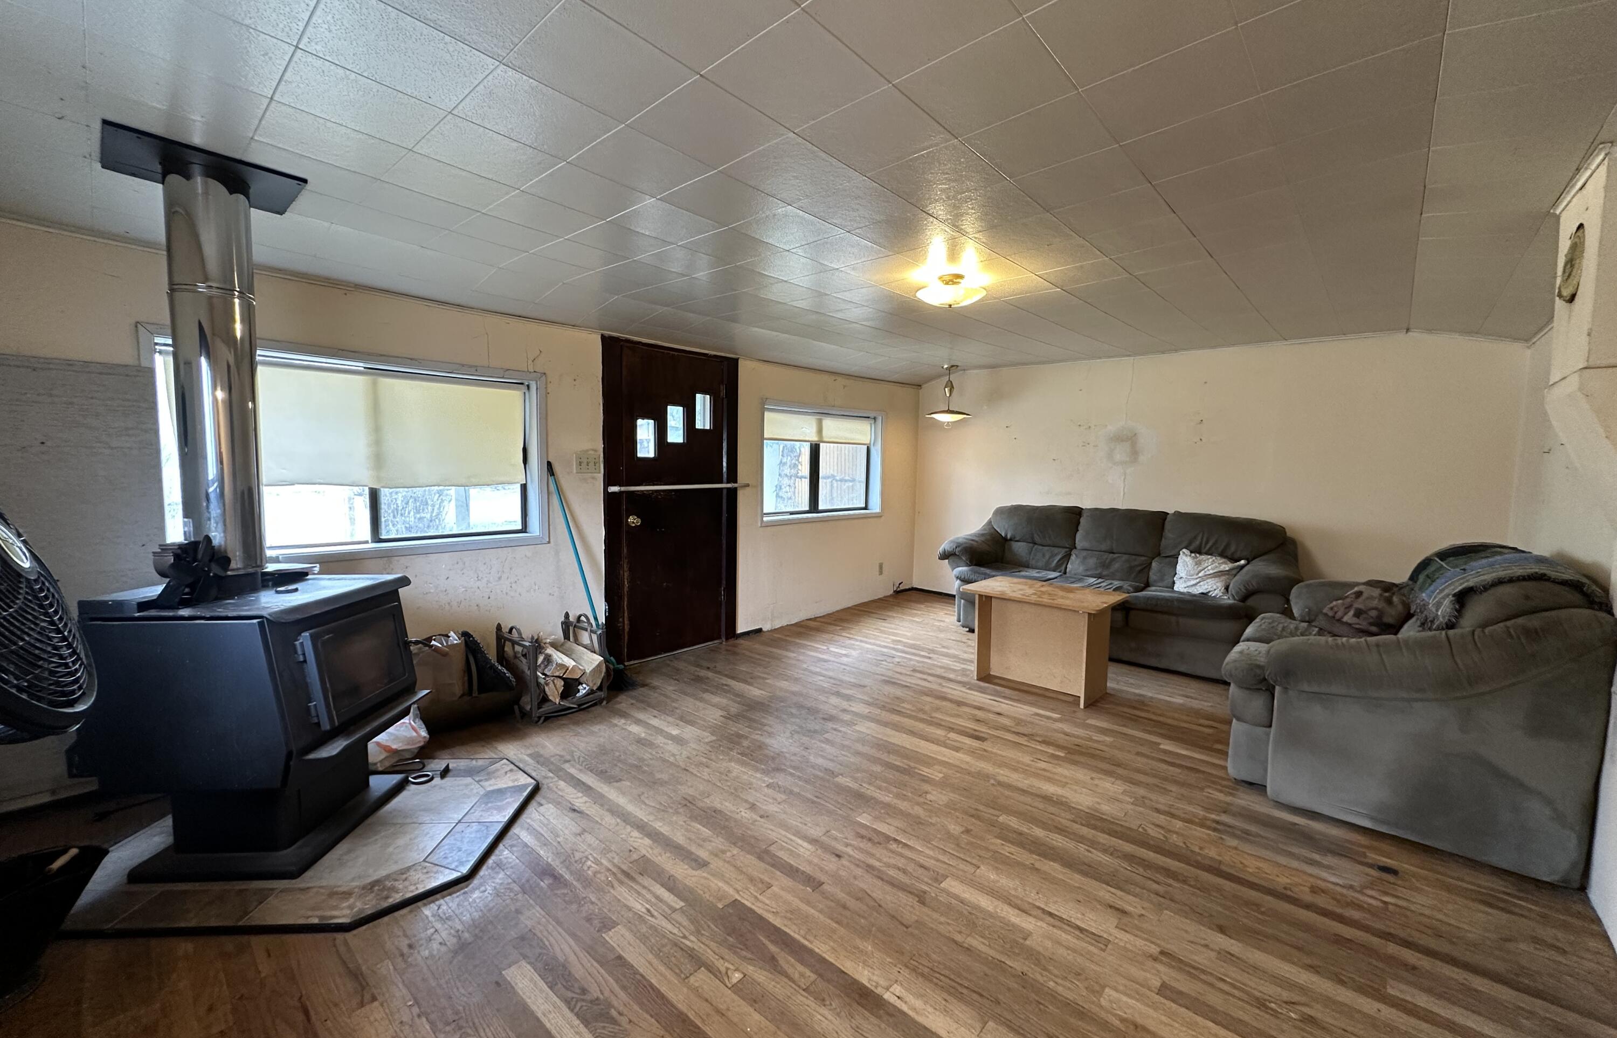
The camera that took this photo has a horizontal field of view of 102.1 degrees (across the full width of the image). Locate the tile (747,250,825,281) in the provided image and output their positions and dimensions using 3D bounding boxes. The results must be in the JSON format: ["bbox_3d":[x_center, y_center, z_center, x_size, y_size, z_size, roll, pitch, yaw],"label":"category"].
[{"bbox_3d":[-0.088,-1.067,2.765,0.305,0.025,0.305,5,6,42],"label":"tile"}]

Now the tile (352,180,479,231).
[{"bbox_3d":[-1.358,-1.089,2.267,0.305,0.025,0.305,5,6,42],"label":"tile"}]

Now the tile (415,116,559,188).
[{"bbox_3d":[-0.905,-1.042,1.855,0.300,0.020,0.300,5,5,42],"label":"tile"}]

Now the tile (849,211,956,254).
[{"bbox_3d":[0.364,-1.033,2.357,0.305,0.025,0.305,5,6,42],"label":"tile"}]

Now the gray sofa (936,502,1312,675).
[{"bbox_3d":[2.134,0.413,4.754,2.300,0.930,0.970,5,7,42],"label":"gray sofa"}]

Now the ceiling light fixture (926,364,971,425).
[{"bbox_3d":[1.226,-1.088,5.720,0.390,0.520,0.390,6,7,41],"label":"ceiling light fixture"}]

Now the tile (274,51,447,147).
[{"bbox_3d":[-1.111,-1.037,1.628,0.300,0.020,0.300,5,5,42],"label":"tile"}]

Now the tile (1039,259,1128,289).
[{"bbox_3d":[1.204,-1.062,2.830,0.305,0.025,0.305,5,6,42],"label":"tile"}]

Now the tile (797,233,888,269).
[{"bbox_3d":[0.145,-1.046,2.557,0.300,0.020,0.300,4,4,42],"label":"tile"}]

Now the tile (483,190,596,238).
[{"bbox_3d":[-0.928,-1.065,2.290,0.305,0.025,0.305,5,6,42],"label":"tile"}]

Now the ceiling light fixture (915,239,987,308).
[{"bbox_3d":[0.613,-0.981,2.819,0.305,0.140,0.305,5,7,42],"label":"ceiling light fixture"}]

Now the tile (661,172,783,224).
[{"bbox_3d":[-0.276,-1.038,2.119,0.307,0.020,0.307,5,5,42],"label":"tile"}]

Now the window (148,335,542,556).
[{"bbox_3d":[-1.960,-0.295,3.009,0.100,0.850,1.480,5,7,42],"label":"window"}]

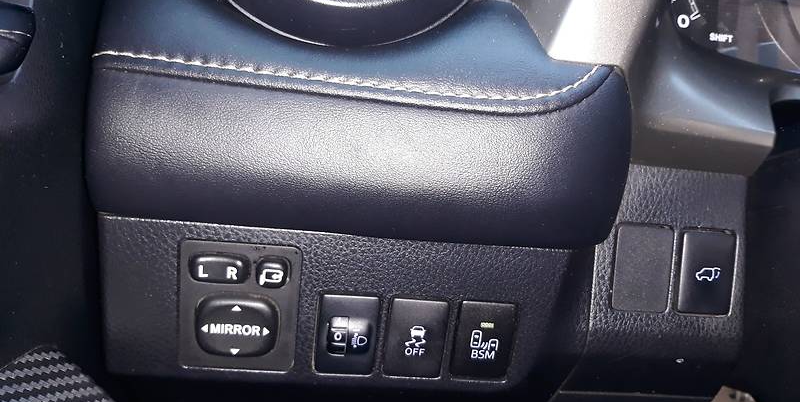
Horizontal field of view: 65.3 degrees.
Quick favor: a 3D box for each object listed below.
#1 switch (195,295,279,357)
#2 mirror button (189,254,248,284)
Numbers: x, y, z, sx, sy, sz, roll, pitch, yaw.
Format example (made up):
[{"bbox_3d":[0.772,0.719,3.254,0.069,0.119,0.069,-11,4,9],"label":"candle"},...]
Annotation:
[{"bbox_3d":[-0.065,0.050,0.248,0.032,0.025,0.008,5,13,-6],"label":"switch"},{"bbox_3d":[-0.070,0.026,0.242,0.022,0.011,0.006,5,13,-6],"label":"mirror button"}]

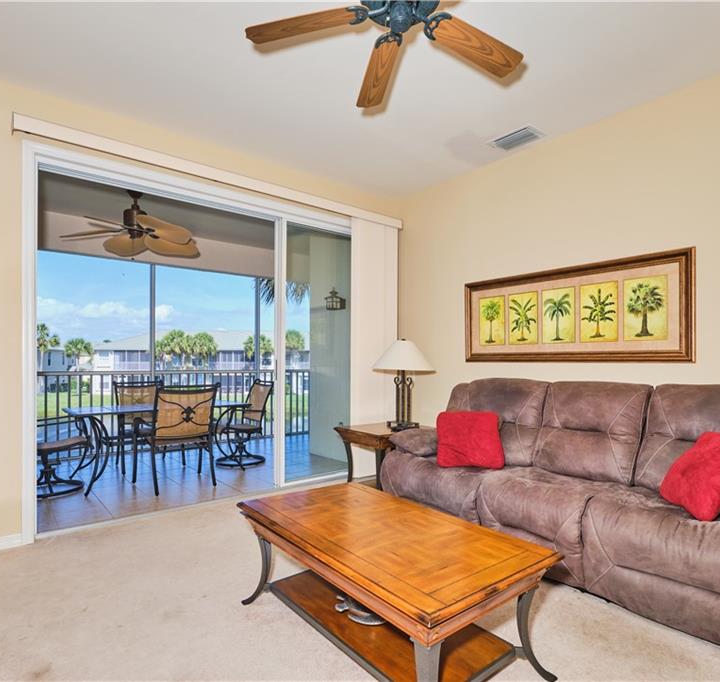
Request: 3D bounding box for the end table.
[{"bbox_3d":[0.235,1.055,3.760,0.700,0.580,0.600,1,-2,-40],"label":"end table"}]

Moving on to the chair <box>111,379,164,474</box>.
[{"bbox_3d":[-2.385,0.921,4.730,0.620,0.930,0.720,1,-2,-37],"label":"chair"}]

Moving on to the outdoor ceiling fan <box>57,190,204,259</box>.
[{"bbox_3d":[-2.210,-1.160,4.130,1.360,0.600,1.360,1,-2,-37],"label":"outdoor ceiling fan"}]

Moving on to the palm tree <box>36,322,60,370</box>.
[{"bbox_3d":[-40.100,2.190,54.000,3.500,9.200,3.500,1,-2,-37],"label":"palm tree"}]

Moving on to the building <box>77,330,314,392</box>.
[{"bbox_3d":[-21.500,2.830,66.000,33.000,9.200,15.000,0,-2,-6],"label":"building"}]

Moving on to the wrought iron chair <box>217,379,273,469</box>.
[{"bbox_3d":[-1.330,0.922,4.970,0.730,0.950,0.620,1,-2,-37],"label":"wrought iron chair"}]

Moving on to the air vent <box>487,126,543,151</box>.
[{"bbox_3d":[1.227,-1.591,3.343,0.210,0.030,0.355,1,-2,-40],"label":"air vent"}]

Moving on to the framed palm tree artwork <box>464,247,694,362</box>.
[{"bbox_3d":[1.500,-0.195,3.250,0.045,0.710,1.700,1,-2,-40],"label":"framed palm tree artwork"}]

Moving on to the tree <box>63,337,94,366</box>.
[{"bbox_3d":[-33.700,3.200,51.000,3.600,6.900,3.600,1,-2,-37],"label":"tree"}]

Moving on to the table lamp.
[{"bbox_3d":[0.370,0.370,3.690,0.520,0.780,0.520,0,-2,0],"label":"table lamp"}]

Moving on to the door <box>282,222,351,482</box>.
[{"bbox_3d":[-0.376,0.112,4.140,0.900,2.460,0.060,1,-2,-37],"label":"door"}]

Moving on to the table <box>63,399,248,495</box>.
[{"bbox_3d":[-2.012,1.018,4.366,1.670,0.720,0.970,1,-2,-37],"label":"table"}]

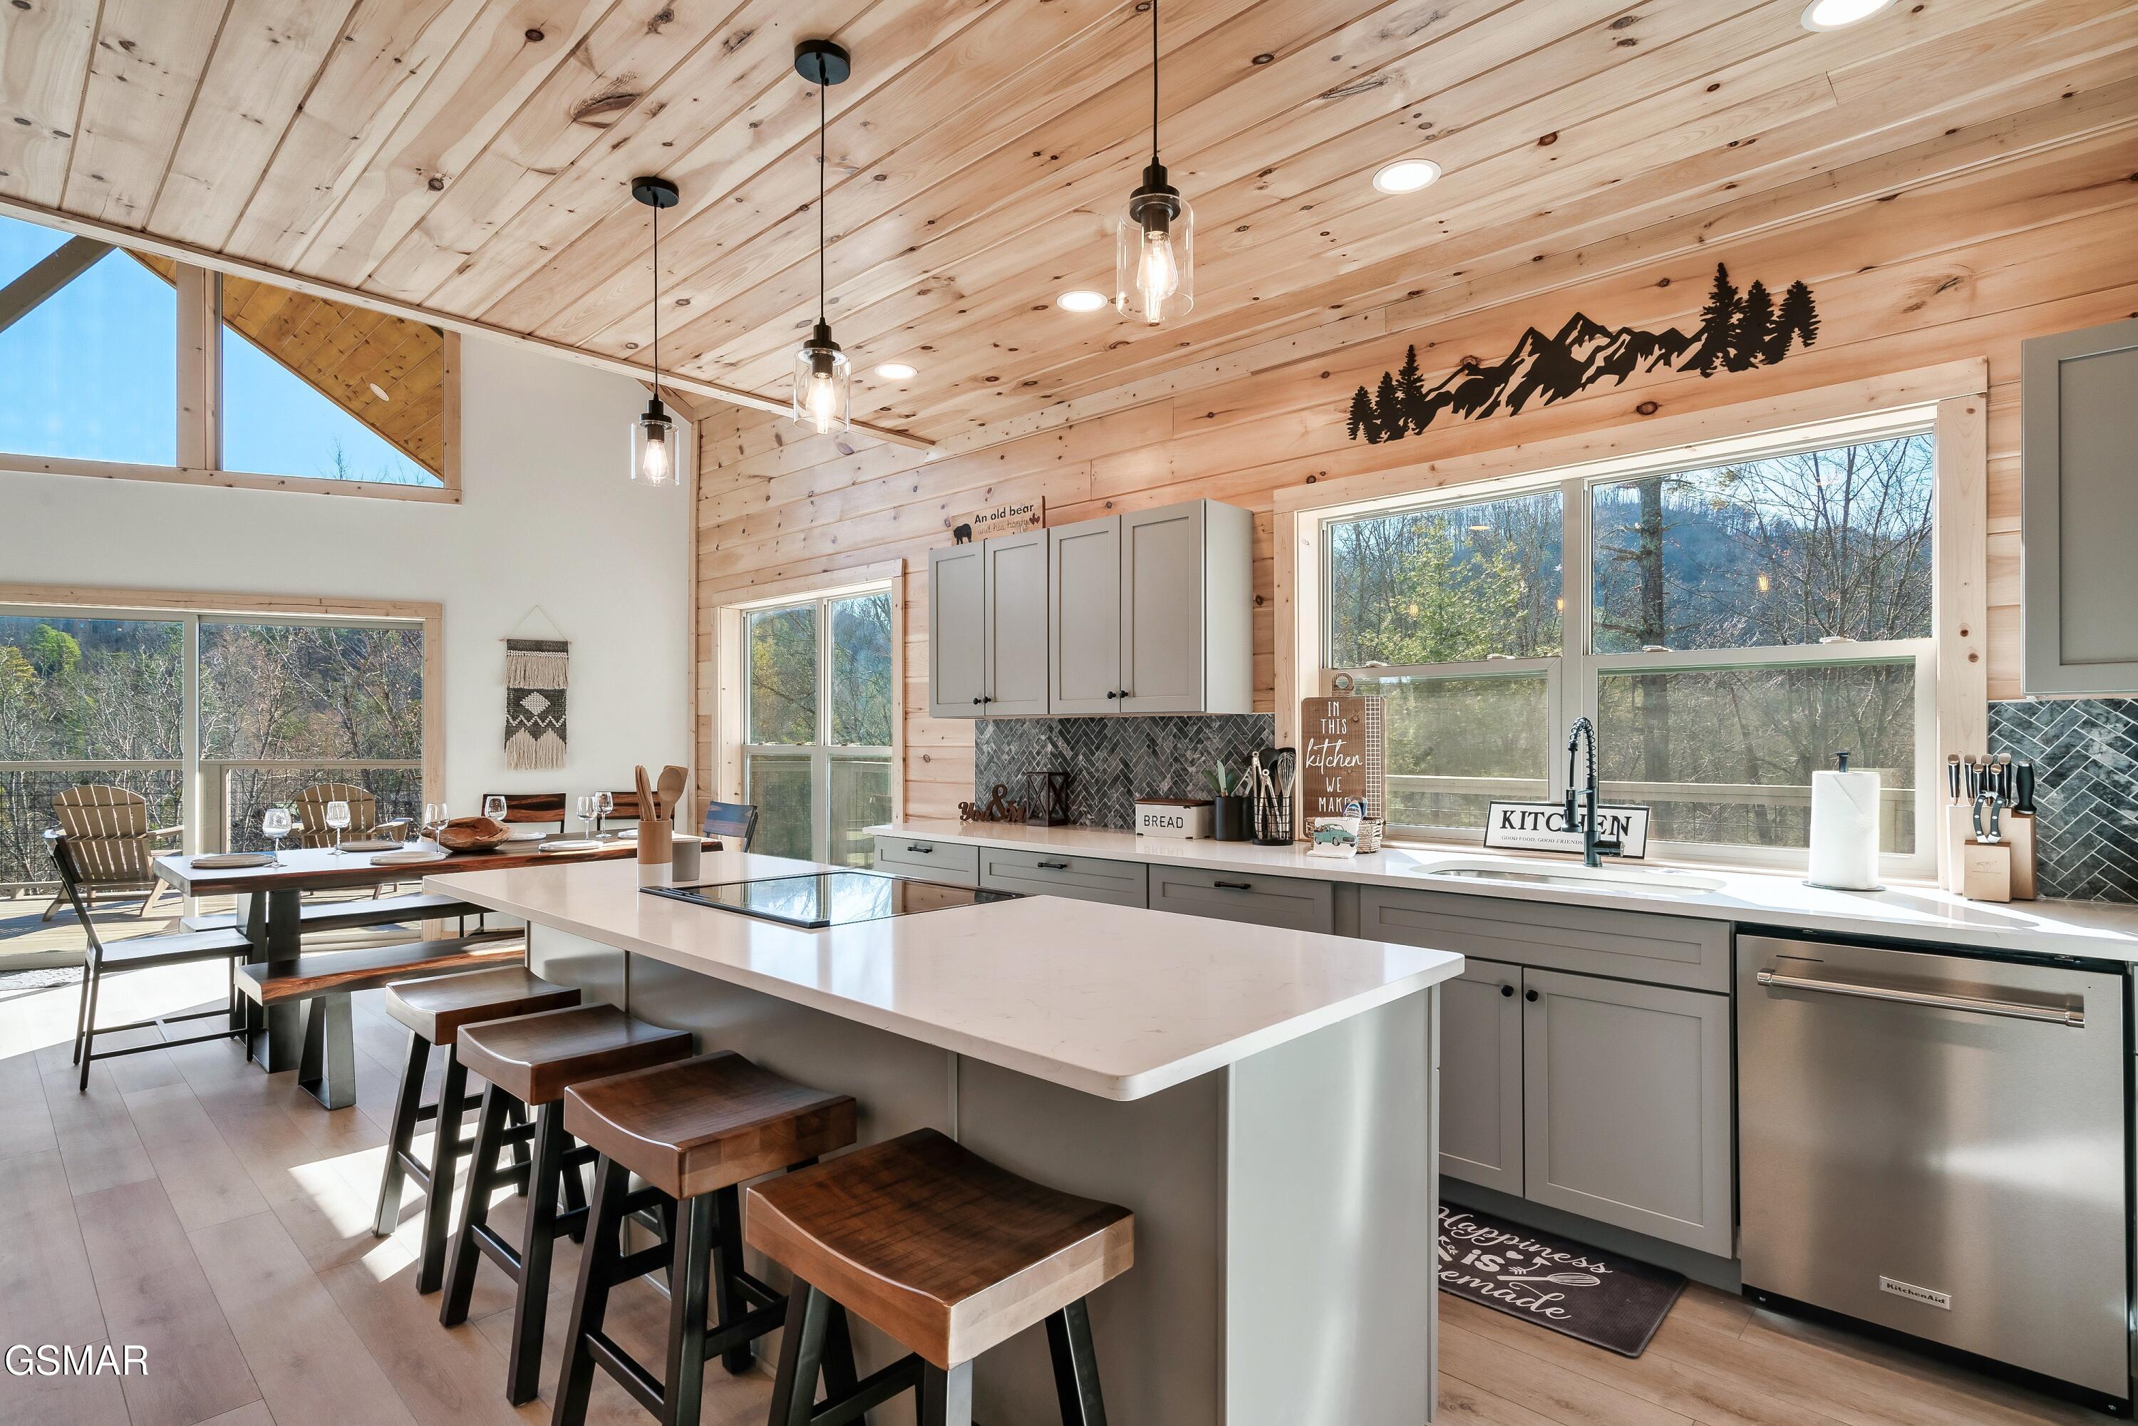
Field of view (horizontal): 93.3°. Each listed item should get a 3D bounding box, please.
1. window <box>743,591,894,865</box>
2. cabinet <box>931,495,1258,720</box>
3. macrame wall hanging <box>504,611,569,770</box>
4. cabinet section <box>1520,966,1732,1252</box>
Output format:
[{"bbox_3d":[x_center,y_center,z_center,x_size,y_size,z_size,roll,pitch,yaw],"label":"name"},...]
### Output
[{"bbox_3d":[-1.476,0.221,6.103,1.800,1.800,0.100,-1,-2,42],"label":"window"},{"bbox_3d":[0.031,-0.376,4.301,1.530,0.780,0.330,-1,-2,42],"label":"cabinet"},{"bbox_3d":[-3.401,-0.145,6.448,0.365,1.020,0.035,1,-2,-24],"label":"macrame wall hanging"},{"bbox_3d":[1.533,0.950,2.671,0.447,0.595,0.600,-1,-1,41],"label":"cabinet section"}]

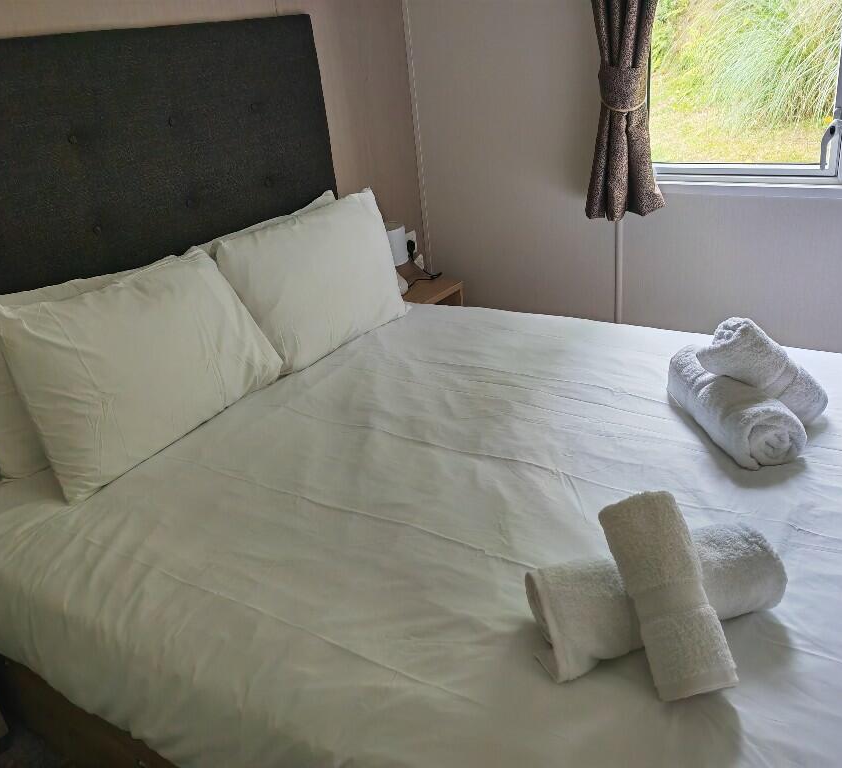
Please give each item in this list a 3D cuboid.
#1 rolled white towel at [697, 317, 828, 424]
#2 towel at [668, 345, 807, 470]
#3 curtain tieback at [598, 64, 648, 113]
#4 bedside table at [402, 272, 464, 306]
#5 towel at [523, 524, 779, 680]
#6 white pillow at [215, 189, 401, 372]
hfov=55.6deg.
[{"bbox_3d":[0.718,-0.023,1.674,0.268,0.106,0.104,25,13,-25],"label":"rolled white towel"},{"bbox_3d":[0.660,0.046,1.710,0.139,0.141,0.327,-9,24,-6],"label":"towel"},{"bbox_3d":[0.632,-0.937,2.538,0.148,0.125,0.106,13,30,36],"label":"curtain tieback"},{"bbox_3d":[-0.018,-0.128,3.228,0.246,0.504,0.378,13,30,36],"label":"bedside table"},{"bbox_3d":[0.353,0.314,1.208,0.350,0.129,0.135,-12,25,-13],"label":"towel"},{"bbox_3d":[-0.298,-0.325,2.476,0.163,0.422,0.634,-14,13,44],"label":"white pillow"}]

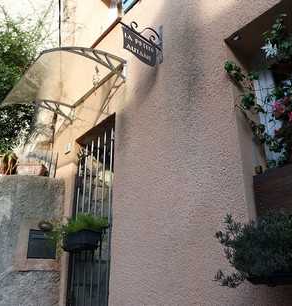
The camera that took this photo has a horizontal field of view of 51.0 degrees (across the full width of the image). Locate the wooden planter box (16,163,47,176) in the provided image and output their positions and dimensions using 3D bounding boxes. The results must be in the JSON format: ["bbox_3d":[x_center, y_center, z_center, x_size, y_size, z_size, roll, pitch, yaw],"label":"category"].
[{"bbox_3d":[-1.344,0.235,3.618,0.300,0.155,0.170,-1,-23,0],"label":"wooden planter box"}]

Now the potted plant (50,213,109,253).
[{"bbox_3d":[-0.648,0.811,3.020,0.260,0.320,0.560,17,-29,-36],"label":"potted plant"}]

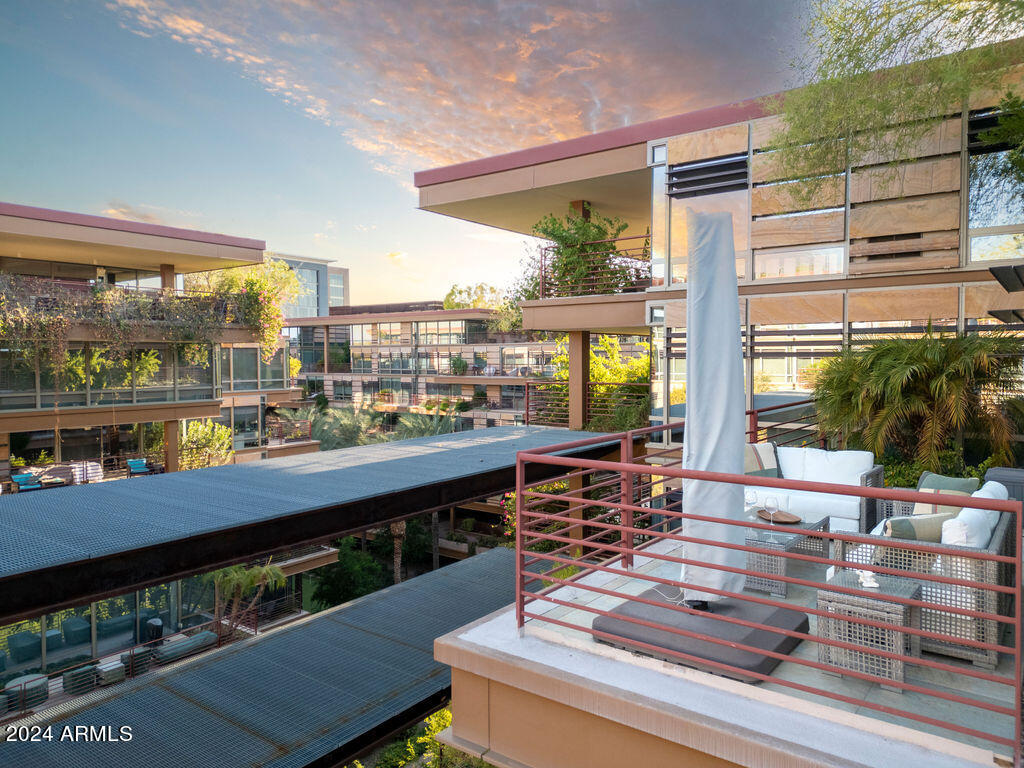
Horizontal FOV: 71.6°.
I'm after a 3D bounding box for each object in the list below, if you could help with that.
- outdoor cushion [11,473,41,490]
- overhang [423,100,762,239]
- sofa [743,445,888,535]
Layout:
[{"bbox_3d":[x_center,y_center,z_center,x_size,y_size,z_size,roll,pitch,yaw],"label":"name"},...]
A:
[{"bbox_3d":[-16.525,3.330,24.193,0.620,0.460,0.600,2,3,37],"label":"outdoor cushion"},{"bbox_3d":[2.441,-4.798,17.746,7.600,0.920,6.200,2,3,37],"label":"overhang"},{"bbox_3d":[2.843,1.030,7.042,1.400,0.780,0.800,2,3,37],"label":"sofa"}]

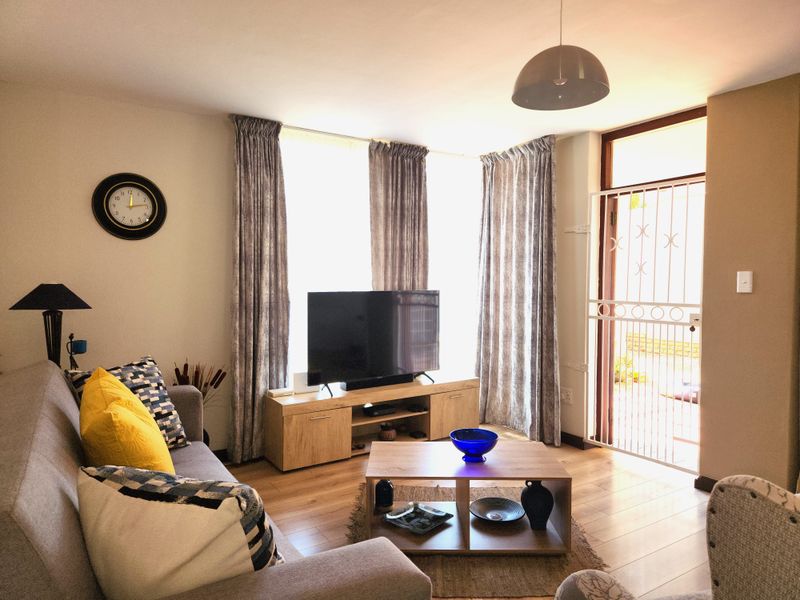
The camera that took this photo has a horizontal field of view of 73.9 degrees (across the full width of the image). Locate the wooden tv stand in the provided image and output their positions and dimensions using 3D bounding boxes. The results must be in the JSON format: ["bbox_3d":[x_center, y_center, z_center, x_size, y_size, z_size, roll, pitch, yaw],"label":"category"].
[{"bbox_3d":[-0.167,0.931,4.276,1.733,0.469,0.402,-2,3,-31],"label":"wooden tv stand"}]

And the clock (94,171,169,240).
[{"bbox_3d":[-1.751,-0.609,3.447,0.430,0.430,0.050,-2,3,-33],"label":"clock"}]

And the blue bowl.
[{"bbox_3d":[0.390,0.777,2.798,0.250,0.125,0.250,0,2,0],"label":"blue bowl"}]

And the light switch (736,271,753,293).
[{"bbox_3d":[2.049,-0.106,3.161,0.012,0.122,0.080,-2,3,-33],"label":"light switch"}]

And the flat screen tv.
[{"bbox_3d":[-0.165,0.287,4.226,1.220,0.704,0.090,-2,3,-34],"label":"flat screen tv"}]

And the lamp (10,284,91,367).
[{"bbox_3d":[-1.982,0.191,3.040,0.380,0.560,0.380,-1,3,-29],"label":"lamp"}]

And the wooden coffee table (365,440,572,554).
[{"bbox_3d":[0.334,1.034,2.825,0.985,0.388,0.541,0,2,0],"label":"wooden coffee table"}]

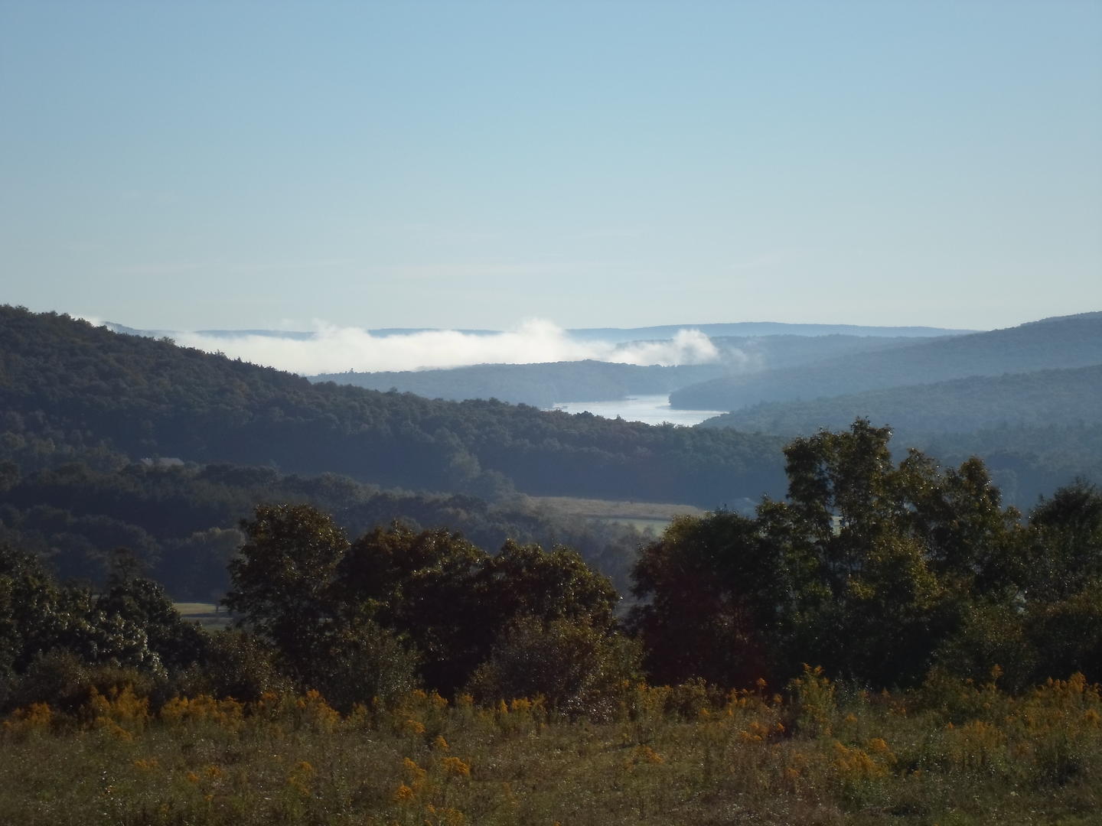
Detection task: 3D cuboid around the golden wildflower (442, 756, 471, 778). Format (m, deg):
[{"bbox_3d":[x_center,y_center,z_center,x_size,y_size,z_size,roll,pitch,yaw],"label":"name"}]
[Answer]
[{"bbox_3d":[-0.837,3.116,35.000,0.255,0.200,0.230,0,1,0],"label":"golden wildflower"}]

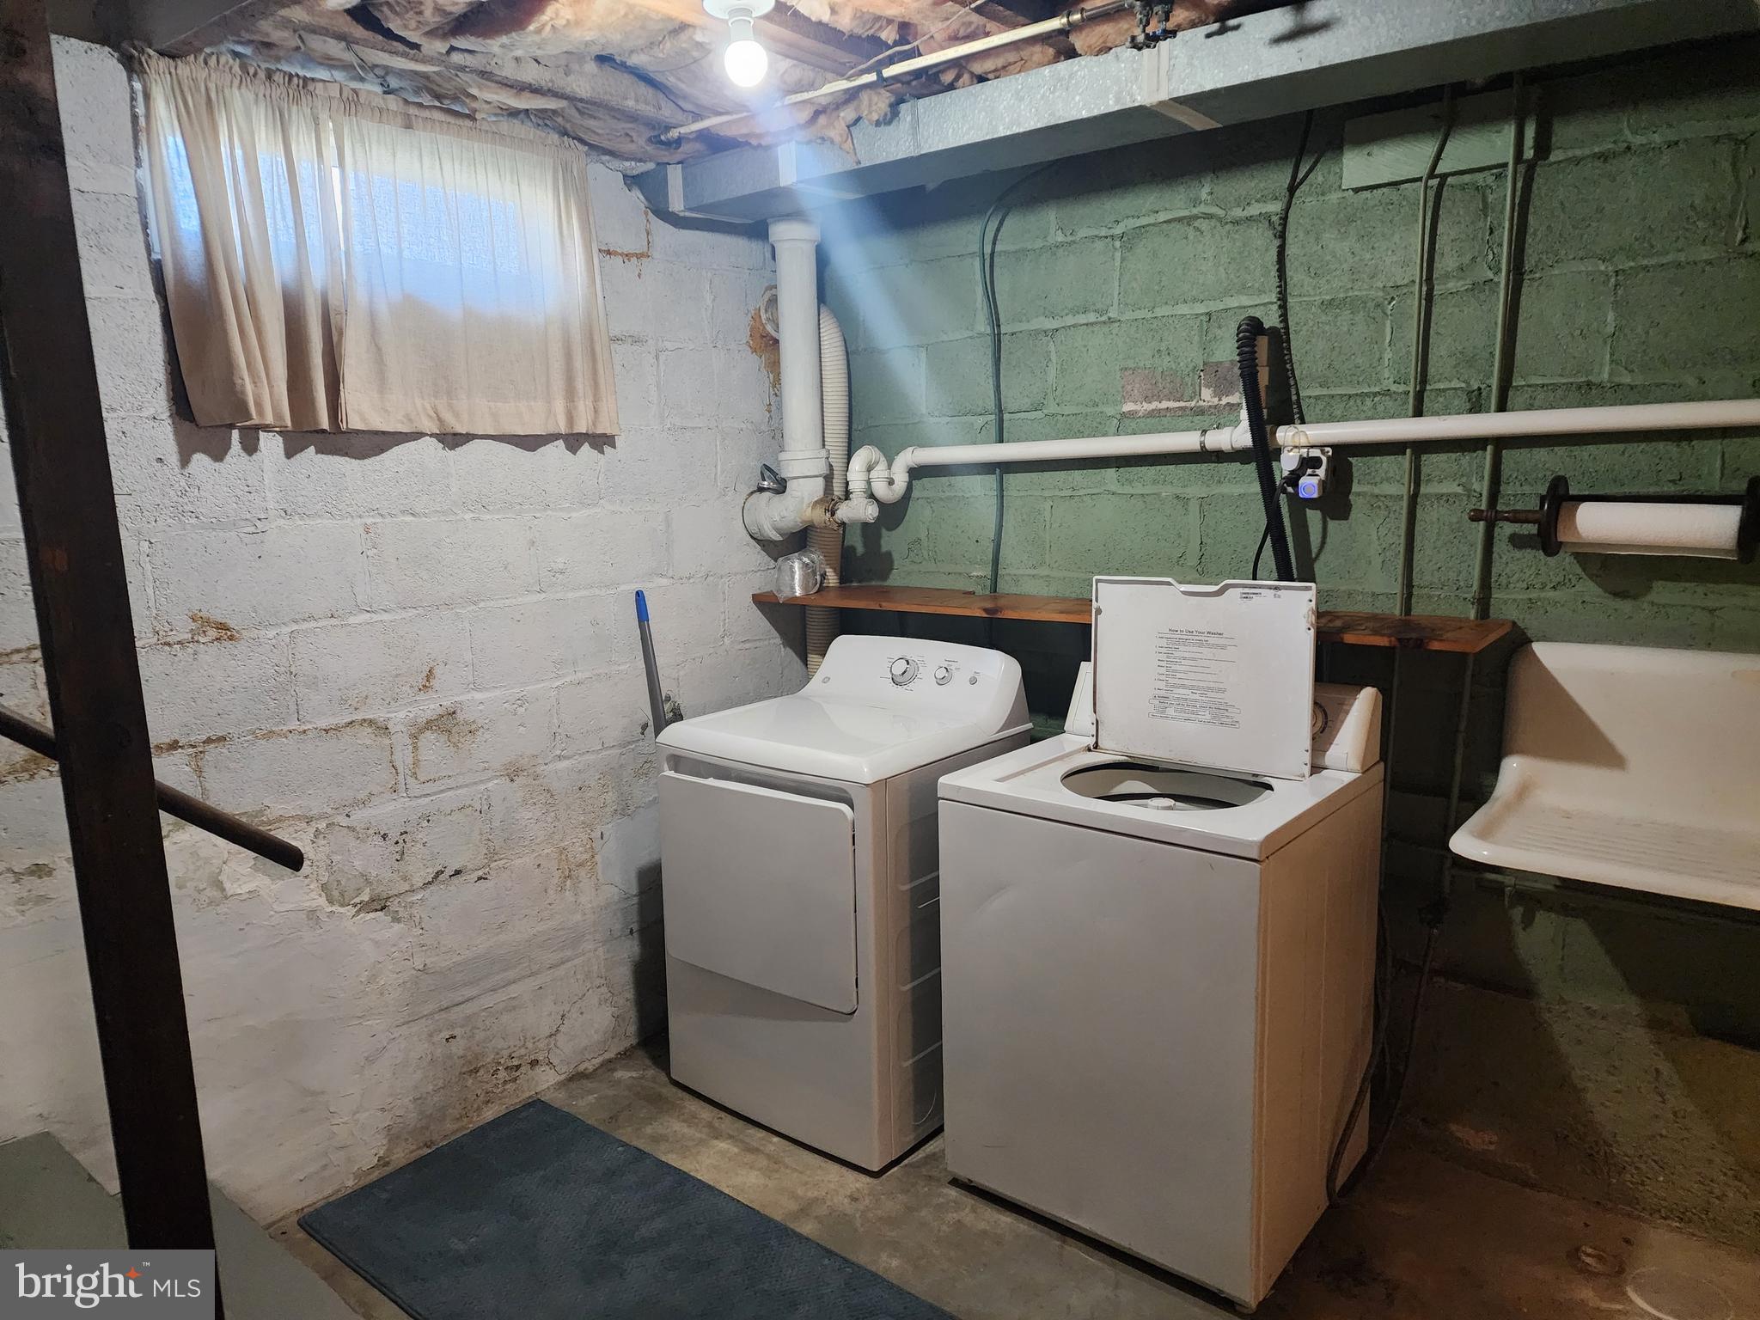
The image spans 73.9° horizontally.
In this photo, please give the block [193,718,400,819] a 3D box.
[{"bbox_3d":[-1.291,0.233,2.553,0.170,0.205,0.410,6,12,40],"label":"block"}]

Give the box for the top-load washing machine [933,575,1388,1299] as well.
[{"bbox_3d":[0.608,0.494,2.502,0.690,1.295,0.650,6,12,40],"label":"top-load washing machine"}]

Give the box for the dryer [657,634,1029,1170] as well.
[{"bbox_3d":[-0.080,0.518,2.899,0.683,1.070,0.653,6,12,40],"label":"dryer"}]

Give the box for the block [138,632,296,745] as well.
[{"bbox_3d":[-1.426,0.057,2.371,0.170,0.205,0.390,6,12,40],"label":"block"}]

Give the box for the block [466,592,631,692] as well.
[{"bbox_3d":[-0.870,-0.058,2.890,0.160,0.203,0.405,5,11,39],"label":"block"}]

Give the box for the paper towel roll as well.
[{"bbox_3d":[1.450,-0.253,2.208,0.290,0.105,0.105,6,12,37],"label":"paper towel roll"}]

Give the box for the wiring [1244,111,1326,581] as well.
[{"bbox_3d":[0.905,-0.679,2.604,0.165,1.016,0.090,5,11,39],"label":"wiring"}]

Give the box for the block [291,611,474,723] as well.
[{"bbox_3d":[-1.124,-0.002,2.578,0.160,0.203,0.405,5,11,39],"label":"block"}]

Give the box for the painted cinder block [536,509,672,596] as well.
[{"bbox_3d":[-0.753,-0.288,3.009,0.160,0.203,0.405,5,11,39],"label":"painted cinder block"}]

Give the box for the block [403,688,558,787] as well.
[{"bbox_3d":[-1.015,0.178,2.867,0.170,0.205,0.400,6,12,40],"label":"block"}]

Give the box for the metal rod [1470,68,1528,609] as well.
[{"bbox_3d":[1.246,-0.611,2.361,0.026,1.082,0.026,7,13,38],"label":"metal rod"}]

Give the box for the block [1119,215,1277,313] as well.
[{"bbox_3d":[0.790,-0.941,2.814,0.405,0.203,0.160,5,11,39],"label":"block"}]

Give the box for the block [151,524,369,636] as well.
[{"bbox_3d":[-1.280,-0.172,2.363,0.160,0.203,0.405,5,11,39],"label":"block"}]

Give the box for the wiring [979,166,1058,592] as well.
[{"bbox_3d":[0.357,-0.718,3.098,0.240,1.100,0.050,6,12,37],"label":"wiring"}]

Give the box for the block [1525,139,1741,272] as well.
[{"bbox_3d":[1.440,-0.874,2.295,0.405,0.203,0.160,5,11,39],"label":"block"}]

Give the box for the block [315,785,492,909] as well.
[{"bbox_3d":[-1.106,0.399,2.648,0.160,0.203,0.405,5,11,39],"label":"block"}]

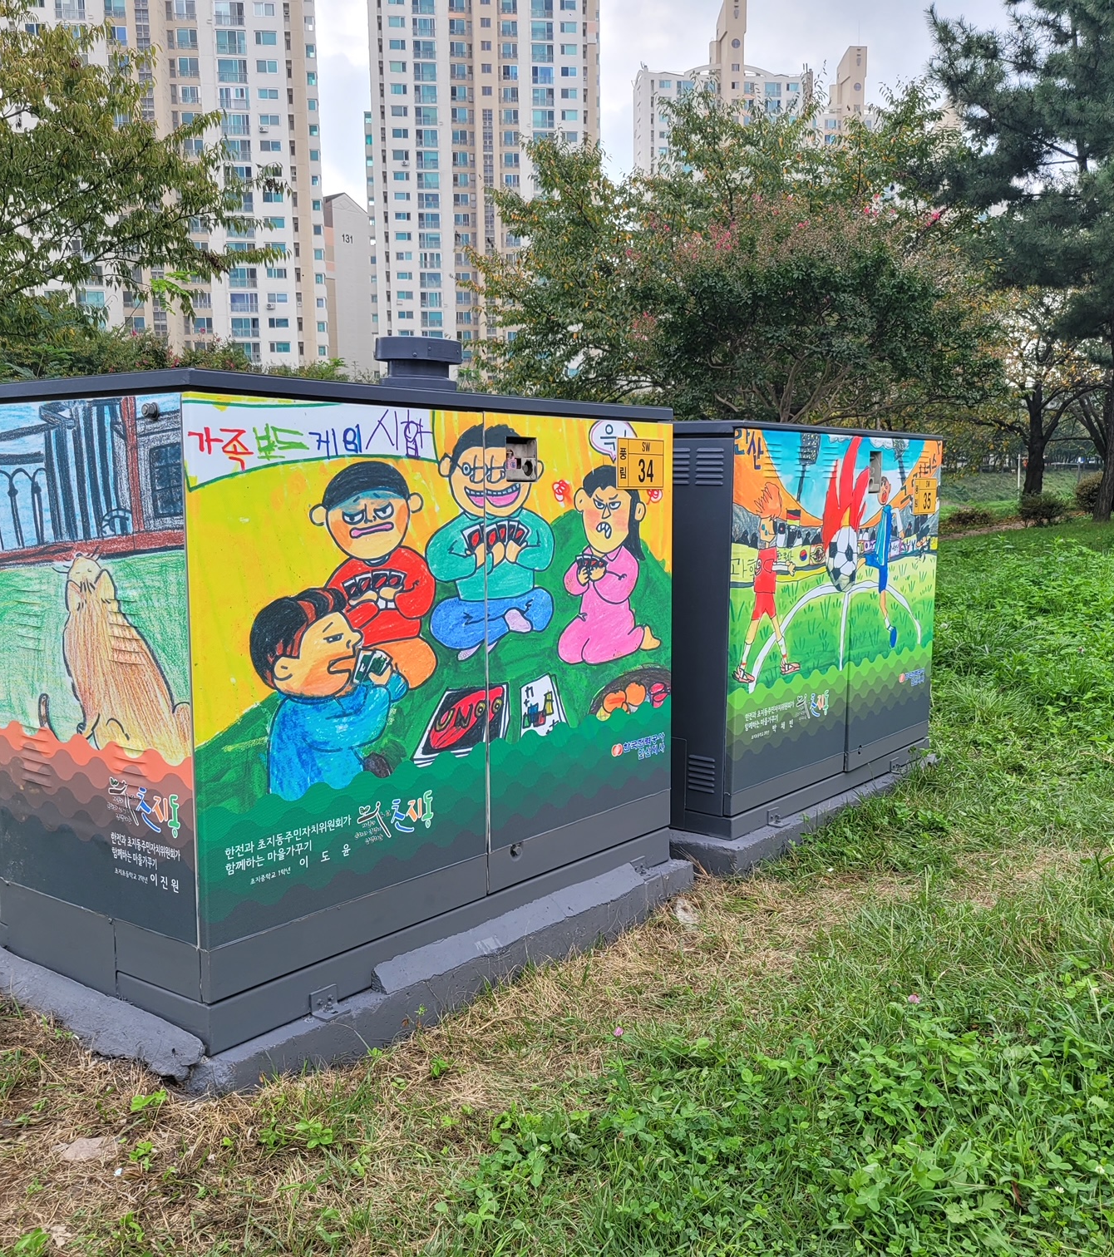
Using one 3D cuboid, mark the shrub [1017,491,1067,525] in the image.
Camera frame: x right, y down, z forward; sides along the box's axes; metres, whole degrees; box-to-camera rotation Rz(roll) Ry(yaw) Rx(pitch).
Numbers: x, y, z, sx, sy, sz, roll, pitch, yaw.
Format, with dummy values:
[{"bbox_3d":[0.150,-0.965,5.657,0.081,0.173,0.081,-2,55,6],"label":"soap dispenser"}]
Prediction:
[{"bbox_3d":[9.249,-2.284,24.000,0.950,0.650,0.900,0,7,0],"label":"shrub"}]

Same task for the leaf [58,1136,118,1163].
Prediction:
[{"bbox_3d":[-0.973,1.072,2.608,0.120,0.020,0.100,0,7,0],"label":"leaf"}]

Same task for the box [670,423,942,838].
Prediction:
[{"bbox_3d":[0.807,-0.091,5.319,0.929,1.459,1.775,5,8,38],"label":"box"}]

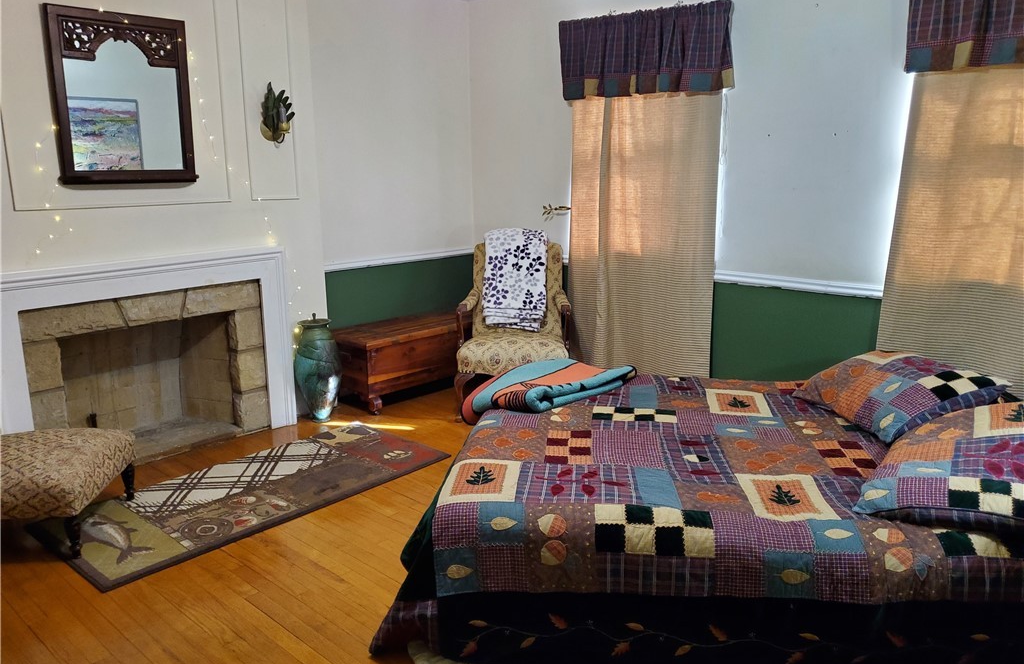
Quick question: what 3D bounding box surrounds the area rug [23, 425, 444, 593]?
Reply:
[{"bbox_3d":[-1.111,0.680,3.398,0.747,0.012,1.617,11,17,40],"label":"area rug"}]

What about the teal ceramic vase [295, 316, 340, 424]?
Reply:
[{"bbox_3d":[-1.058,0.195,4.211,0.252,0.600,0.252,0,13,0],"label":"teal ceramic vase"}]

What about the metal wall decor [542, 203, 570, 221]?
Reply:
[{"bbox_3d":[0.273,-0.758,4.777,0.200,0.090,0.060,11,17,40],"label":"metal wall decor"}]

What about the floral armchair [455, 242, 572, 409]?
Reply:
[{"bbox_3d":[0.020,-0.026,4.443,0.650,0.920,0.710,0,13,3],"label":"floral armchair"}]

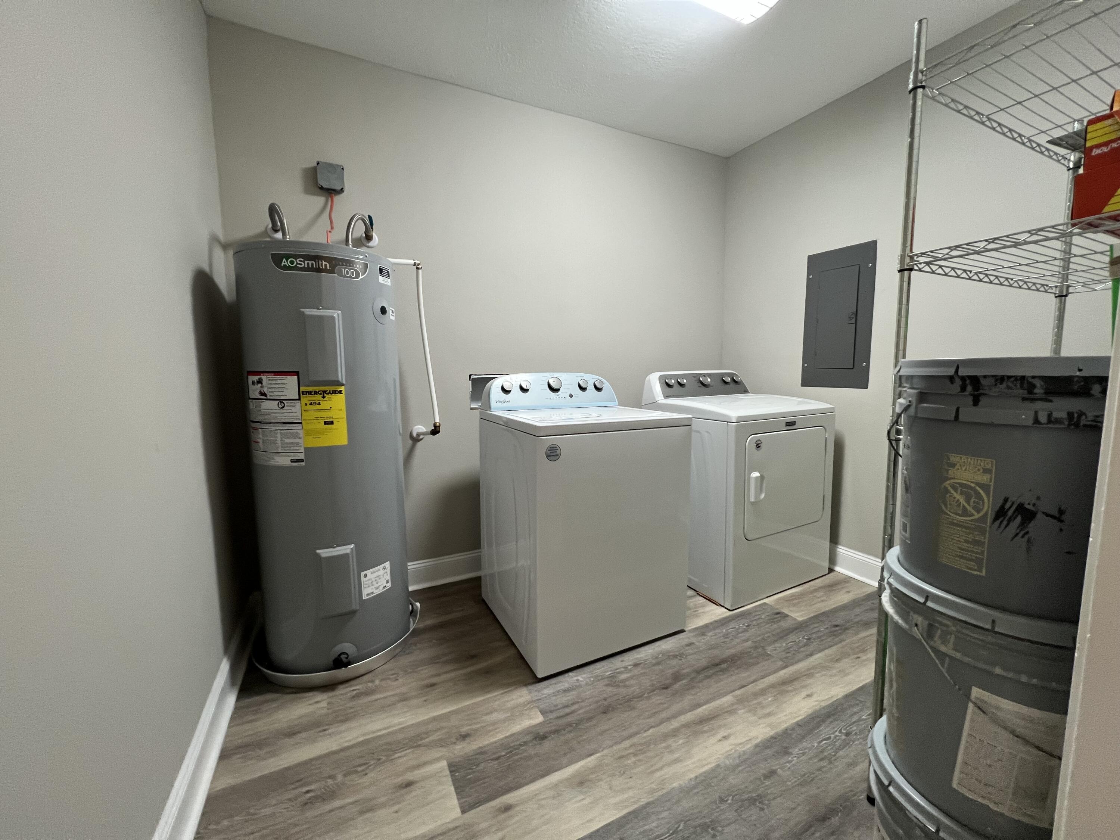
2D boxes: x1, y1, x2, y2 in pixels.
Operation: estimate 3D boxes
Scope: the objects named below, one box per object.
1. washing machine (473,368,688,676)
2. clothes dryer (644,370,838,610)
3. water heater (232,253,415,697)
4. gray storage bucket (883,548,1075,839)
[{"bbox_3d":[0.079,0.344,1.887,0.690,1.095,0.680,-3,6,-26],"label":"washing machine"},{"bbox_3d":[0.939,0.290,2.310,0.735,1.100,0.680,-3,6,-26],"label":"clothes dryer"},{"bbox_3d":[-0.909,0.163,1.683,0.560,1.520,0.560,-4,7,-28],"label":"water heater"},{"bbox_3d":[0.734,0.448,0.718,0.312,0.365,0.312,-1,6,0],"label":"gray storage bucket"}]

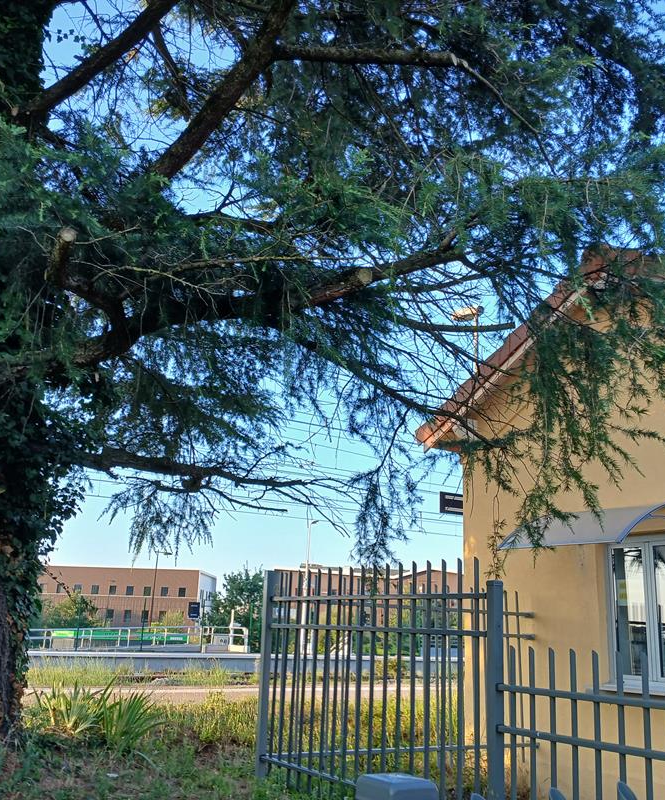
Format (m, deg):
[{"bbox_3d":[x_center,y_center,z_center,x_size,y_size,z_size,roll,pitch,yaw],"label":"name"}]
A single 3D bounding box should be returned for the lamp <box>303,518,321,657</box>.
[{"bbox_3d":[-0.930,7.492,32.317,0.280,5.392,0.750,12,-19,-32],"label":"lamp"}]

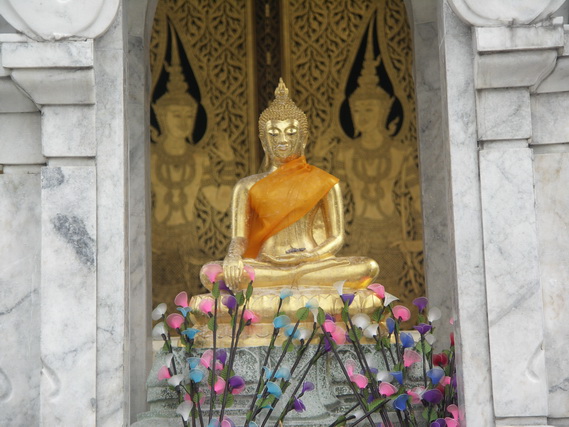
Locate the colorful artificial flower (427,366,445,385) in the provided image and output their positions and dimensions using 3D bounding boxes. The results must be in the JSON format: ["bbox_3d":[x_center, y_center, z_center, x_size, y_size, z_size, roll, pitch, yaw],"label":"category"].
[{"bbox_3d":[0.432,0.466,8.950,0.053,0.046,0.046,-2,-19,0],"label":"colorful artificial flower"}]

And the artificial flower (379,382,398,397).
[{"bbox_3d":[0.313,0.530,9.400,0.060,0.042,0.049,8,-18,-30],"label":"artificial flower"}]

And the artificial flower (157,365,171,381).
[{"bbox_3d":[-0.350,0.463,9.050,0.036,0.040,0.035,-13,-22,30],"label":"artificial flower"}]

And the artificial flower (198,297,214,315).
[{"bbox_3d":[-0.224,0.267,9.000,0.045,0.048,0.045,-9,-23,19],"label":"artificial flower"}]

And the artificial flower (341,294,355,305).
[{"bbox_3d":[0.181,0.249,9.000,0.040,0.031,0.045,-2,-22,0],"label":"artificial flower"}]

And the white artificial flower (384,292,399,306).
[{"bbox_3d":[0.310,0.248,9.000,0.043,0.038,0.038,-9,-20,22],"label":"white artificial flower"}]

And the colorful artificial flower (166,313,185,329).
[{"bbox_3d":[-0.332,0.325,9.500,0.055,0.049,0.049,-9,-17,24],"label":"colorful artificial flower"}]

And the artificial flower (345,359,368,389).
[{"bbox_3d":[0.208,0.460,8.950,0.066,0.079,0.050,0,-19,-6],"label":"artificial flower"}]

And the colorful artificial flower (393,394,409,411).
[{"bbox_3d":[0.332,0.539,8.900,0.043,0.042,0.039,-11,-21,26],"label":"colorful artificial flower"}]

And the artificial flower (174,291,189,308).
[{"bbox_3d":[-0.297,0.249,9.000,0.040,0.048,0.045,-11,-24,23],"label":"artificial flower"}]

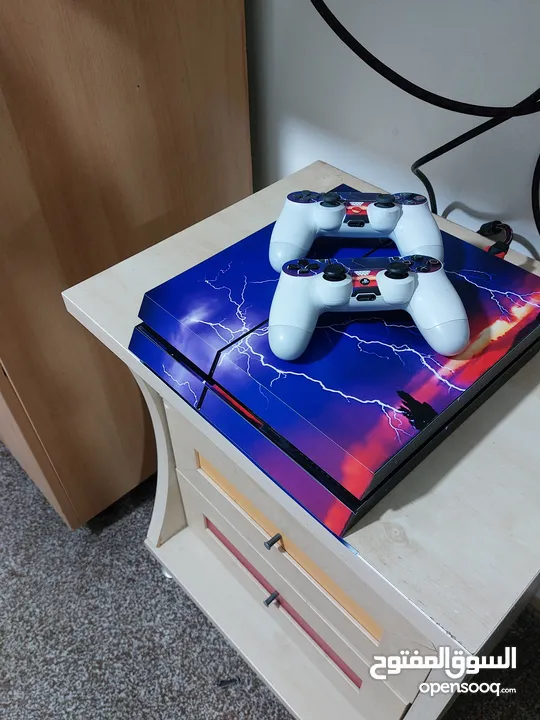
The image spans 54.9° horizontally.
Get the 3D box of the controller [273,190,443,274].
[{"bbox_3d":[0.085,-0.132,0.511,0.162,0.055,0.100,1,41,3],"label":"controller"}]

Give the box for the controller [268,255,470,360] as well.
[{"bbox_3d":[0.079,-0.047,0.431,0.162,0.055,0.100,-1,41,0],"label":"controller"}]

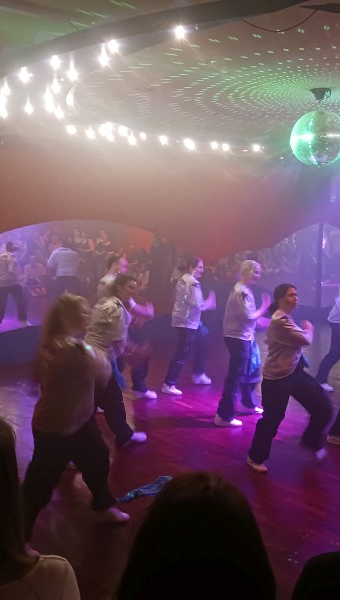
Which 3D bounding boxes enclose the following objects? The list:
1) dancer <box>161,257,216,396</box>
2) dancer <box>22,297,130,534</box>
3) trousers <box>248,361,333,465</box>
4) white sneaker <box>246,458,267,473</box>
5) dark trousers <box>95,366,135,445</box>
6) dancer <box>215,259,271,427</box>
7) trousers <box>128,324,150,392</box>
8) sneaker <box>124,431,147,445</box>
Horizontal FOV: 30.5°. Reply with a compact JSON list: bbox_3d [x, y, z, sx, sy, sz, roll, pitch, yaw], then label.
[{"bbox_3d":[0.261,0.288,7.724,0.620,1.670,0.580,0,6,-14],"label":"dancer"},{"bbox_3d":[-0.616,0.700,4.012,0.700,1.520,0.560,0,6,-16],"label":"dancer"},{"bbox_3d":[1.021,0.907,5.236,0.660,0.820,0.450,1,5,-5],"label":"trousers"},{"bbox_3d":[0.716,1.334,5.121,0.270,0.100,0.105,6,7,42],"label":"white sneaker"},{"bbox_3d":[-0.559,0.868,5.367,0.600,0.830,0.500,0,6,-15],"label":"dark trousers"},{"bbox_3d":[0.780,0.411,6.489,0.560,1.680,0.580,0,6,-12],"label":"dancer"},{"bbox_3d":[-0.481,0.683,7.164,0.520,0.840,0.480,0,6,-12],"label":"trousers"},{"bbox_3d":[-0.321,1.251,5.744,0.270,0.105,0.105,-2,6,-28],"label":"sneaker"}]

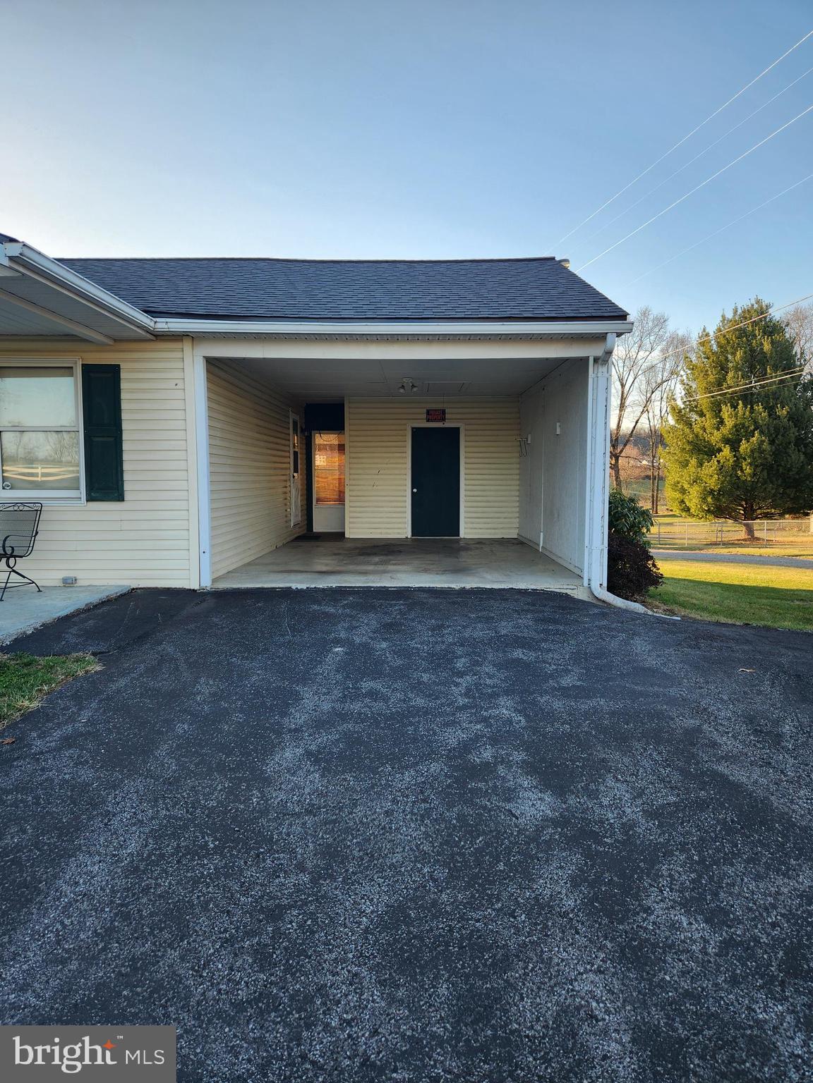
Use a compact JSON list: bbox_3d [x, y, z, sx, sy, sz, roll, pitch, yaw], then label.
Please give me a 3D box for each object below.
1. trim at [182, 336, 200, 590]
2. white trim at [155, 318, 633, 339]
[{"bbox_3d":[-2.174,-0.777,7.324,0.100,2.562,0.050,0,5,1],"label":"trim"},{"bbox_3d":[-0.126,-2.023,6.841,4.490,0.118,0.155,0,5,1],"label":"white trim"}]

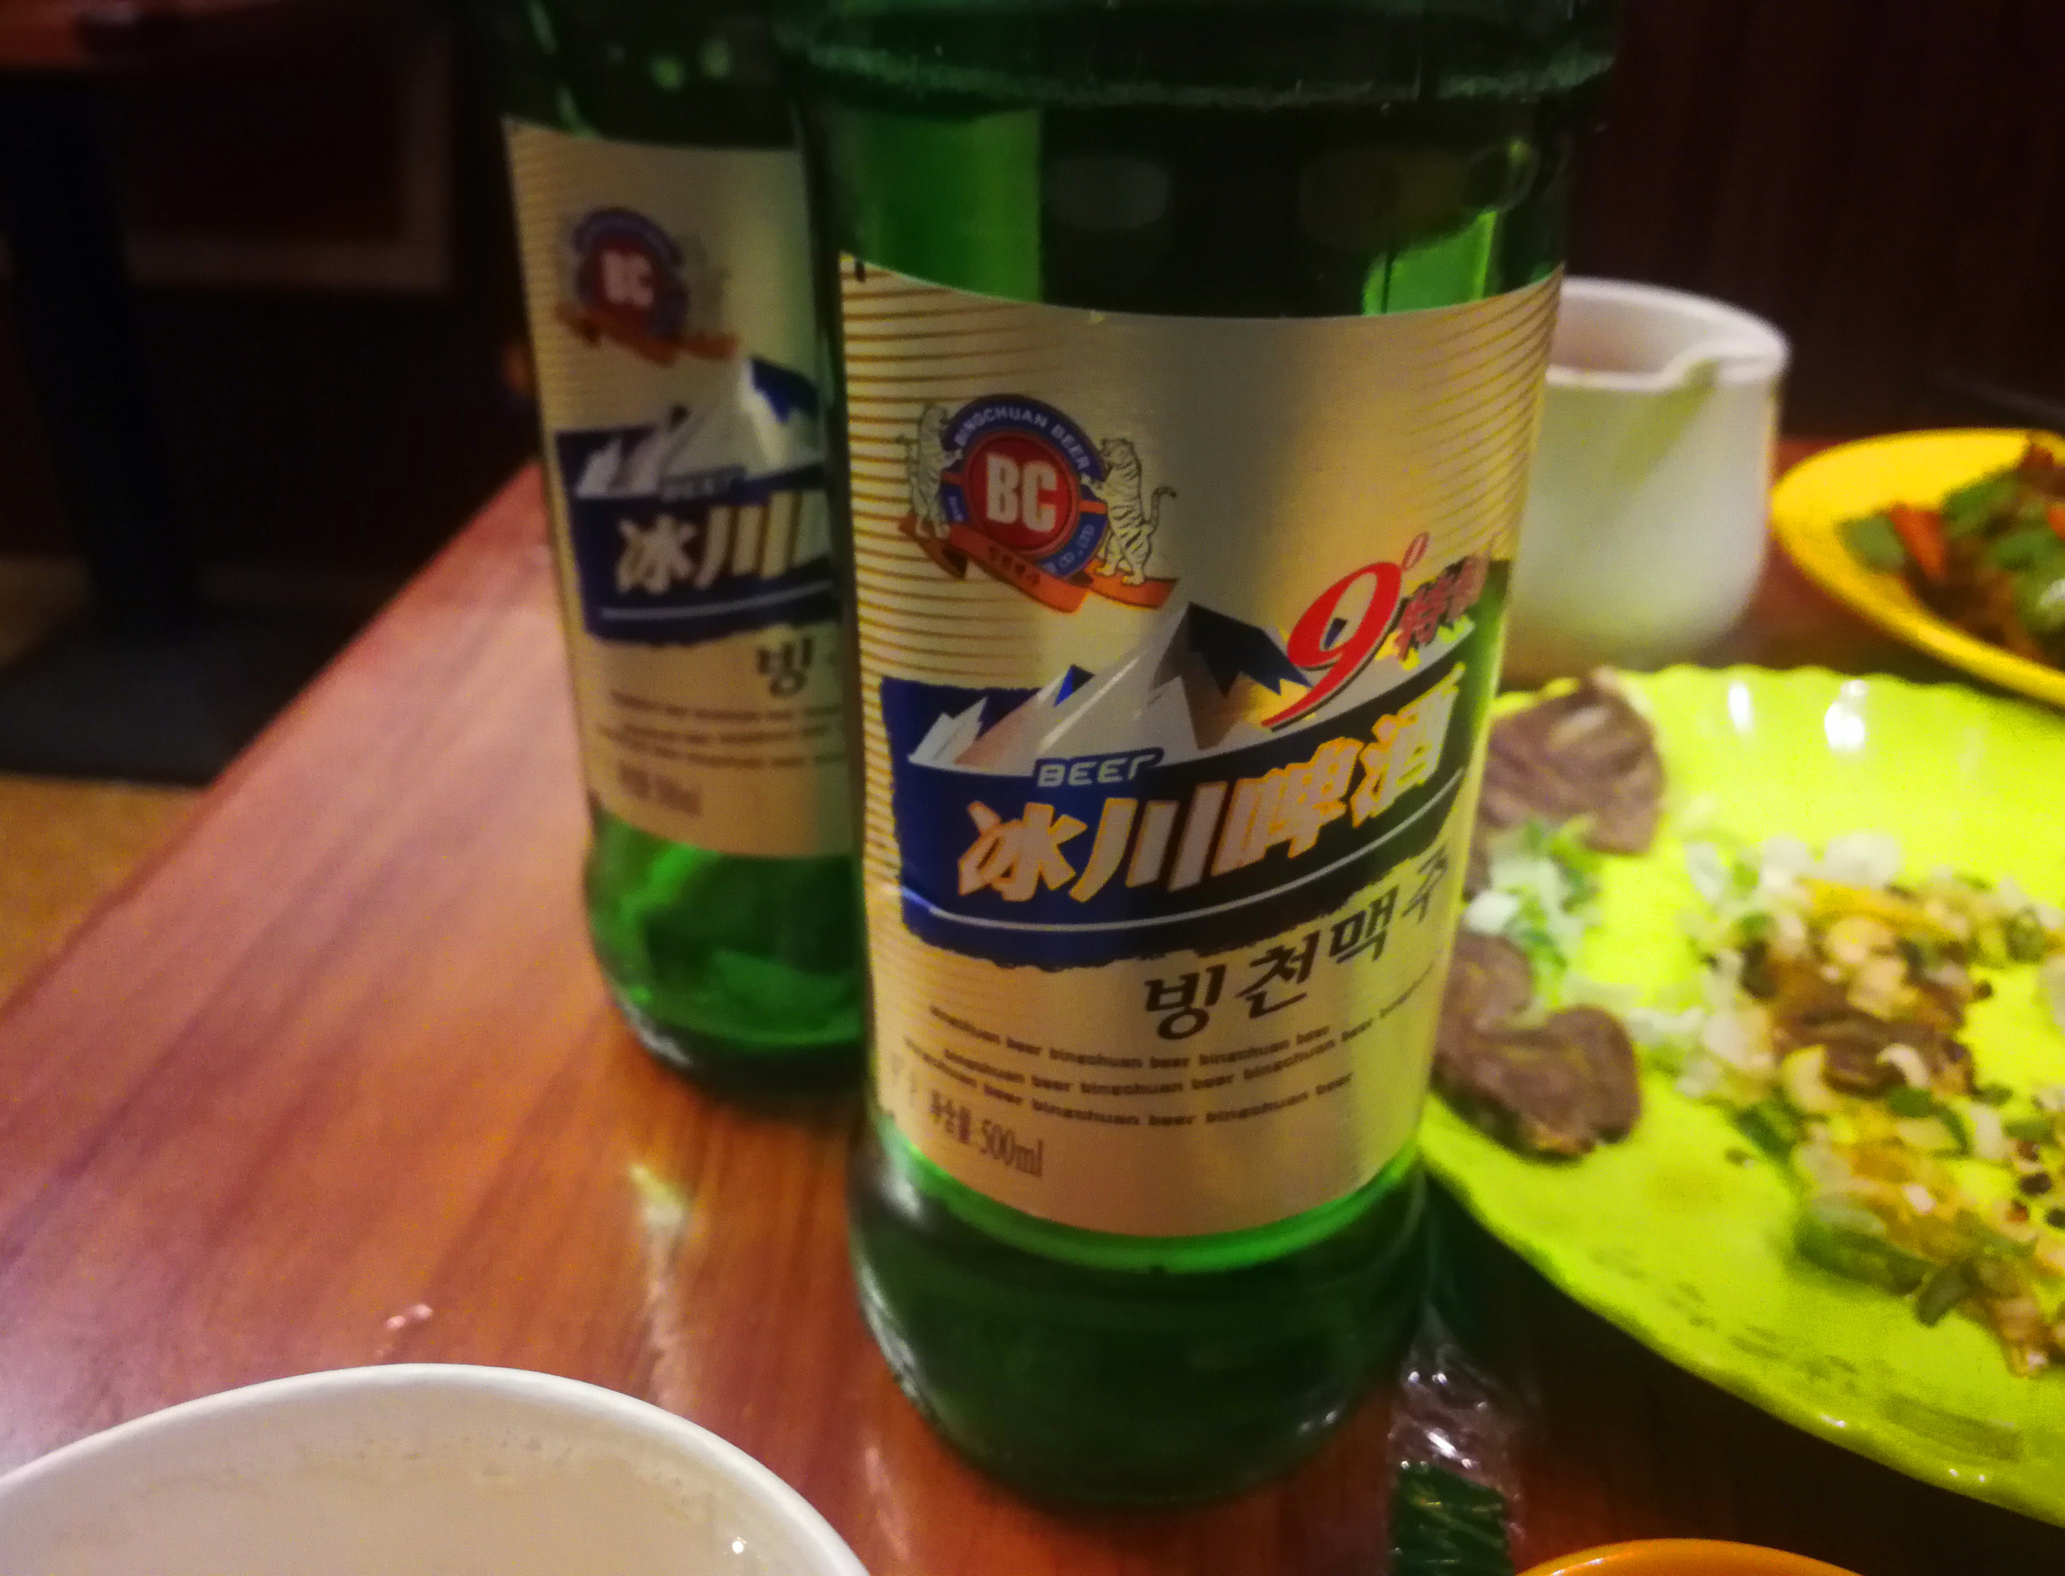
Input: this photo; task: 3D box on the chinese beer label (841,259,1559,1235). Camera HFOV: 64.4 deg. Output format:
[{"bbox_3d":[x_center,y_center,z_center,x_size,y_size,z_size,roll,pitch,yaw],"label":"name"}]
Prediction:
[{"bbox_3d":[0.015,0.000,0.156,0.064,0.095,0.022,0,31,-1],"label":"chinese beer label"}]

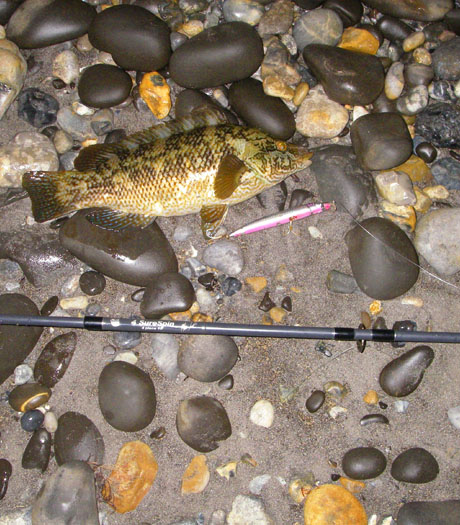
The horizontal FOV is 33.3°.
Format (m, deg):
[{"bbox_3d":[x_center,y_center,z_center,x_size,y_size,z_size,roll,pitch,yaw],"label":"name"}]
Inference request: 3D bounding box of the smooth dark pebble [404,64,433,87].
[{"bbox_3d":[0.234,-0.231,0.950,0.036,0.024,0.031,0,81,0],"label":"smooth dark pebble"}]

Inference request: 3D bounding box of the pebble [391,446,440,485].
[{"bbox_3d":[0.205,0.227,0.856,0.053,0.025,0.038,-10,76,-2],"label":"pebble"}]

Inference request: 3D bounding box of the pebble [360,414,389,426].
[{"bbox_3d":[0.167,0.183,0.889,0.034,0.015,0.017,3,81,0],"label":"pebble"}]

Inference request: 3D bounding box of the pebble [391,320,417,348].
[{"bbox_3d":[0.195,0.080,0.857,0.030,0.018,0.030,-4,73,-1],"label":"pebble"}]

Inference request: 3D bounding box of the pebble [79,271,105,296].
[{"bbox_3d":[-0.169,0.026,0.945,0.032,0.020,0.031,0,75,0],"label":"pebble"}]

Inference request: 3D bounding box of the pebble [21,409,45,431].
[{"bbox_3d":[-0.228,0.181,0.886,0.023,0.018,0.027,44,84,6],"label":"pebble"}]

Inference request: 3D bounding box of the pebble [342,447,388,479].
[{"bbox_3d":[0.145,0.216,0.826,0.047,0.023,0.034,3,78,1],"label":"pebble"}]

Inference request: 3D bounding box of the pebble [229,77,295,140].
[{"bbox_3d":[0.041,-0.198,0.989,0.058,0.046,0.102,-40,79,-10],"label":"pebble"}]

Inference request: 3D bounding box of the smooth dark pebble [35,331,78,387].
[{"bbox_3d":[-0.193,0.105,0.848,0.035,0.020,0.067,17,74,5],"label":"smooth dark pebble"}]

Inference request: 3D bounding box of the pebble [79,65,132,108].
[{"bbox_3d":[-0.156,-0.219,0.959,0.066,0.038,0.058,13,76,3],"label":"pebble"}]

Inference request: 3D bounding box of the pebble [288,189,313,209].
[{"bbox_3d":[0.088,-0.080,0.975,0.025,0.015,0.032,29,77,7],"label":"pebble"}]

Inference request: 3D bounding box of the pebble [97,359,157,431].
[{"bbox_3d":[-0.117,0.151,0.873,0.063,0.036,0.081,-31,78,-7],"label":"pebble"}]

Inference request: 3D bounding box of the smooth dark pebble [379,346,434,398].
[{"bbox_3d":[0.195,0.116,0.847,0.038,0.027,0.069,37,80,7],"label":"smooth dark pebble"}]

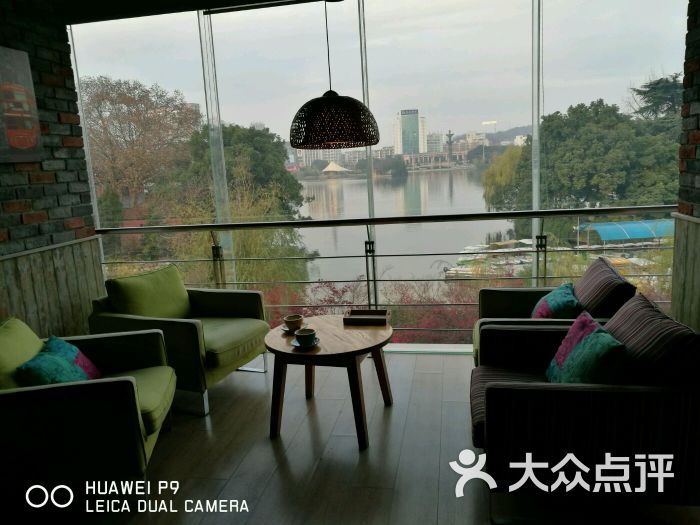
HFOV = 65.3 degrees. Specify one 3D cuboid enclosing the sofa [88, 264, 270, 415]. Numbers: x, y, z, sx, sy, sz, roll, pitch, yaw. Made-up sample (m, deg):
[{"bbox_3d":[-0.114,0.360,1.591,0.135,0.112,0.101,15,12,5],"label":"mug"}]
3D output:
[{"bbox_3d":[-1.161,0.489,3.888,0.920,0.820,0.790,1,11,20],"label":"sofa"}]

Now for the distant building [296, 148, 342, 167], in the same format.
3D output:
[{"bbox_3d":[-22.344,-76.923,408.000,34.000,18.000,15.000,-3,10,0],"label":"distant building"}]

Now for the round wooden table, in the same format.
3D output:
[{"bbox_3d":[-0.115,0.685,3.224,0.750,0.560,0.750,-3,10,0],"label":"round wooden table"}]

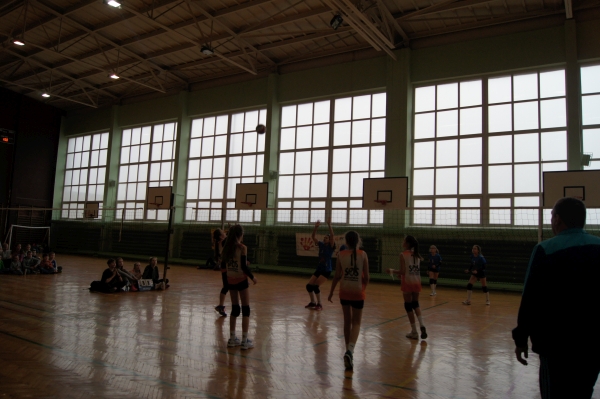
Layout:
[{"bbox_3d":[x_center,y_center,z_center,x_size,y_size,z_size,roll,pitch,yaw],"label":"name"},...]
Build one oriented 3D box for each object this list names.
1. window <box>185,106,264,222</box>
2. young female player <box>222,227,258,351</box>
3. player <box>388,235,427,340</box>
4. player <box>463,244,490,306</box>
[{"bbox_3d":[-3.706,-1.636,22.727,5.350,5.500,0.200,-1,-6,32],"label":"window"},{"bbox_3d":[-0.778,1.147,6.005,0.450,1.619,0.340,0,-6,24],"label":"young female player"},{"bbox_3d":[1.672,1.319,6.862,0.420,1.537,0.520,5,-6,-25],"label":"player"},{"bbox_3d":[4.581,1.941,11.659,0.550,1.516,0.520,6,-7,-33],"label":"player"}]

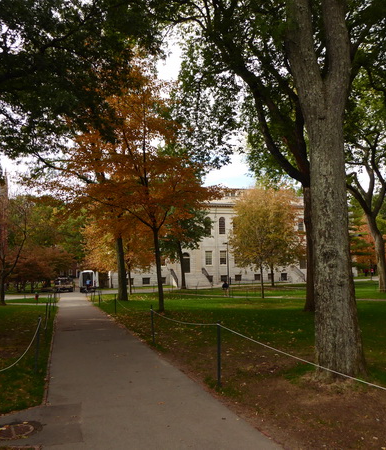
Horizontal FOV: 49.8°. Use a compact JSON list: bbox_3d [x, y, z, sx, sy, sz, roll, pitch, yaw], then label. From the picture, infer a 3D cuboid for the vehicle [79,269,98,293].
[{"bbox_3d":[-13.430,7.081,52.868,2.000,2.700,5.700,0,-6,-16],"label":"vehicle"}]

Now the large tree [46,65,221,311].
[{"bbox_3d":[-3.339,-2.300,23.351,9.400,14.000,9.200,-1,-6,0],"label":"large tree"}]

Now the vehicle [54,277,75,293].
[{"bbox_3d":[-16.425,7.562,53.388,2.100,1.950,5.200,0,-6,-16],"label":"vehicle"}]

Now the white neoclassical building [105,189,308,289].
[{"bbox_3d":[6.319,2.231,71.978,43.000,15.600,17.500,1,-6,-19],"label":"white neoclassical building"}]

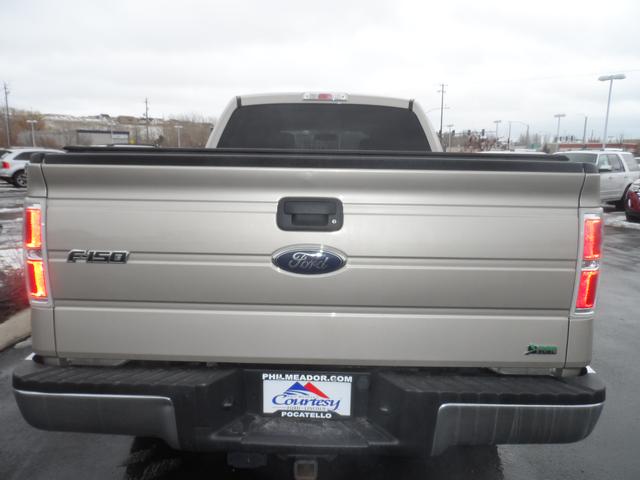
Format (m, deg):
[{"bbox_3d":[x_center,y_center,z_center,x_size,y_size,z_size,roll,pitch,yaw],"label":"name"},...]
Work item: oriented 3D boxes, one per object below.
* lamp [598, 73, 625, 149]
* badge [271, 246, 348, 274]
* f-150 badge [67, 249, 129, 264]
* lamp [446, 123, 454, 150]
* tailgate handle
[{"bbox_3d":[18.350,-6.655,28.582,0.420,7.600,1.550,-8,12,-43],"label":"lamp"},{"bbox_3d":[-0.033,0.068,1.475,0.246,0.107,0.020,1,9,1],"label":"badge"},{"bbox_3d":[-0.744,0.055,1.485,0.205,0.047,0.012,1,9,1],"label":"f-150 badge"},{"bbox_3d":[19.440,-13.071,66.951,1.200,8.300,0.400,6,10,29],"label":"lamp"},{"bbox_3d":[-0.032,-0.087,1.455,0.222,0.112,0.045,1,9,1],"label":"tailgate handle"}]

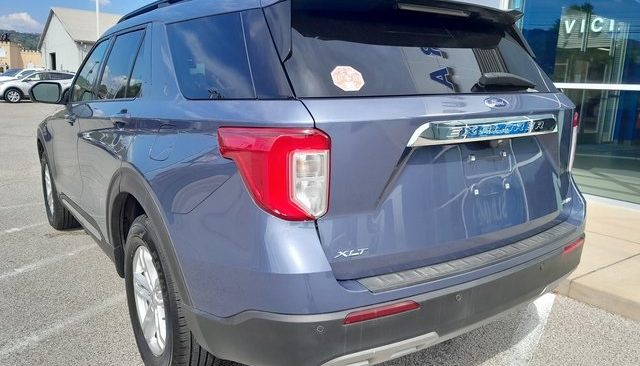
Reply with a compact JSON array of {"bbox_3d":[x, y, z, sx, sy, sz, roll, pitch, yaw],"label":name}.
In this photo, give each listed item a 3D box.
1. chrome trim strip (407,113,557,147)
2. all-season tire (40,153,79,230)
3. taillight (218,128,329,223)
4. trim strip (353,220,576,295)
[{"bbox_3d":[0.611,-0.192,1.764,0.840,0.090,0.065,-8,13,-34],"label":"chrome trim strip"},{"bbox_3d":[-2.407,0.048,4.695,0.255,0.775,0.775,-8,13,-34],"label":"all-season tire"},{"bbox_3d":[-0.121,-0.035,1.440,0.295,0.250,0.200,-8,13,-34],"label":"taillight"},{"bbox_3d":[0.637,0.250,1.817,1.190,0.055,0.150,-8,13,-34],"label":"trim strip"}]

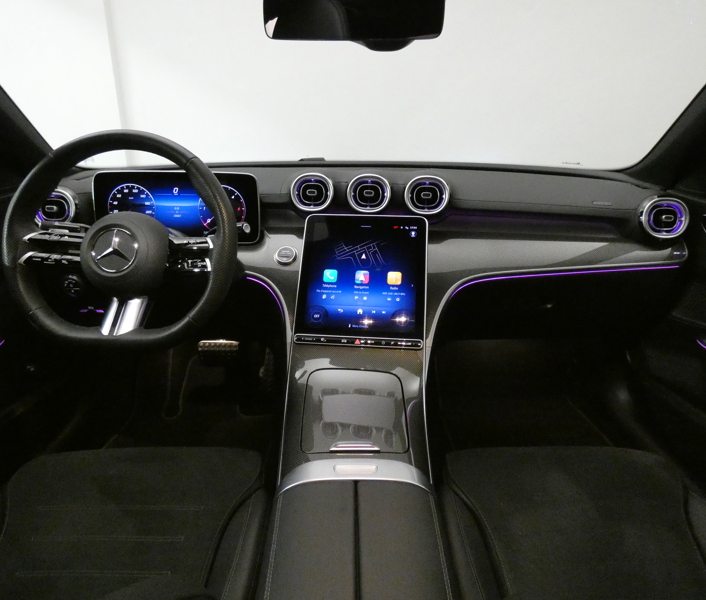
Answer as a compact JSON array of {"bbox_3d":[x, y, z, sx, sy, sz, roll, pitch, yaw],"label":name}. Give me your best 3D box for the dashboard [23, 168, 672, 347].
[{"bbox_3d":[0.013,-0.114,0.936,1.330,0.300,0.430,1,19,0],"label":"dashboard"}]

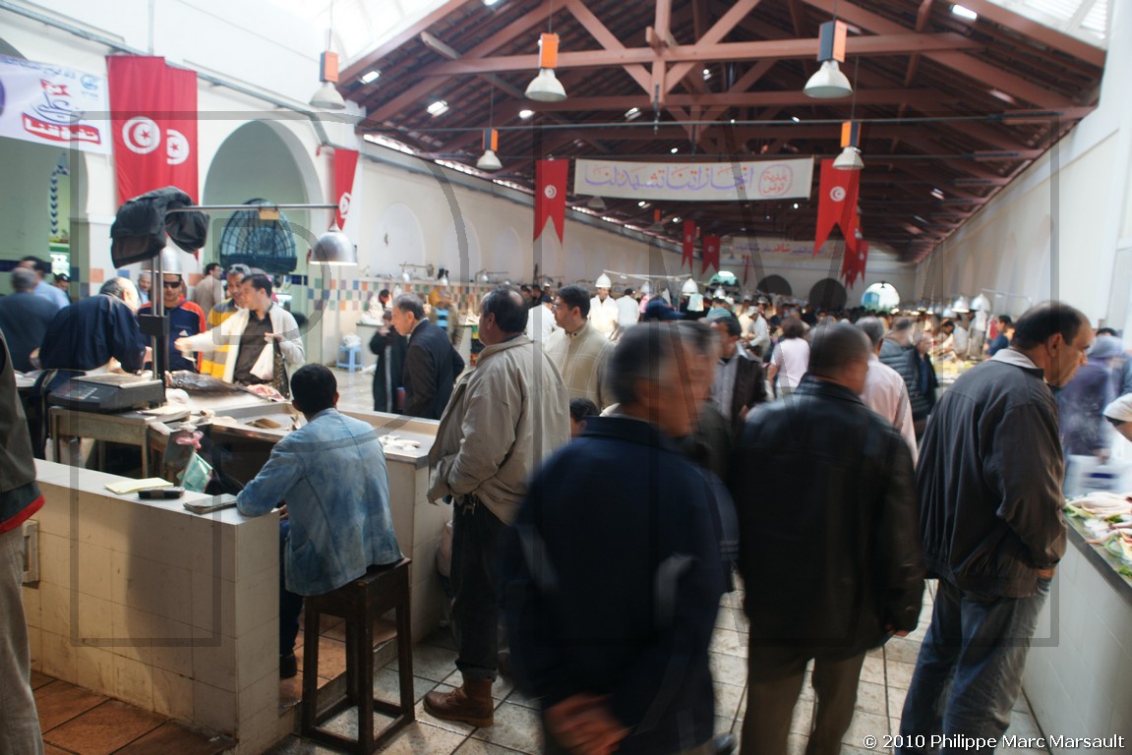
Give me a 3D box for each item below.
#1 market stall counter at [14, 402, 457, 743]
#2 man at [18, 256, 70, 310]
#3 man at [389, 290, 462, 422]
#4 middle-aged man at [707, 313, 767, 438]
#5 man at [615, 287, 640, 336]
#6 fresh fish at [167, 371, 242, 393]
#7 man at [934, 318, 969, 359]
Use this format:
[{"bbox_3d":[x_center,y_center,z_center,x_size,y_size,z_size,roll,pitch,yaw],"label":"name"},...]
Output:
[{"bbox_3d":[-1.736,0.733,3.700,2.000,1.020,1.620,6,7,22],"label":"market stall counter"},{"bbox_3d":[-4.425,-0.131,6.406,0.360,1.773,0.520,1,7,-18],"label":"man"},{"bbox_3d":[-0.822,0.323,4.447,0.420,1.630,0.500,7,8,30],"label":"man"},{"bbox_3d":[0.904,0.452,4.348,0.520,1.610,0.340,9,8,37],"label":"middle-aged man"},{"bbox_3d":[1.035,-0.683,13.204,0.480,1.739,0.310,5,7,17],"label":"man"},{"bbox_3d":[-2.348,0.035,4.925,0.580,0.110,0.170,5,7,15],"label":"fresh fish"},{"bbox_3d":[5.990,-0.159,11.852,0.600,1.580,0.500,3,7,-3],"label":"man"}]

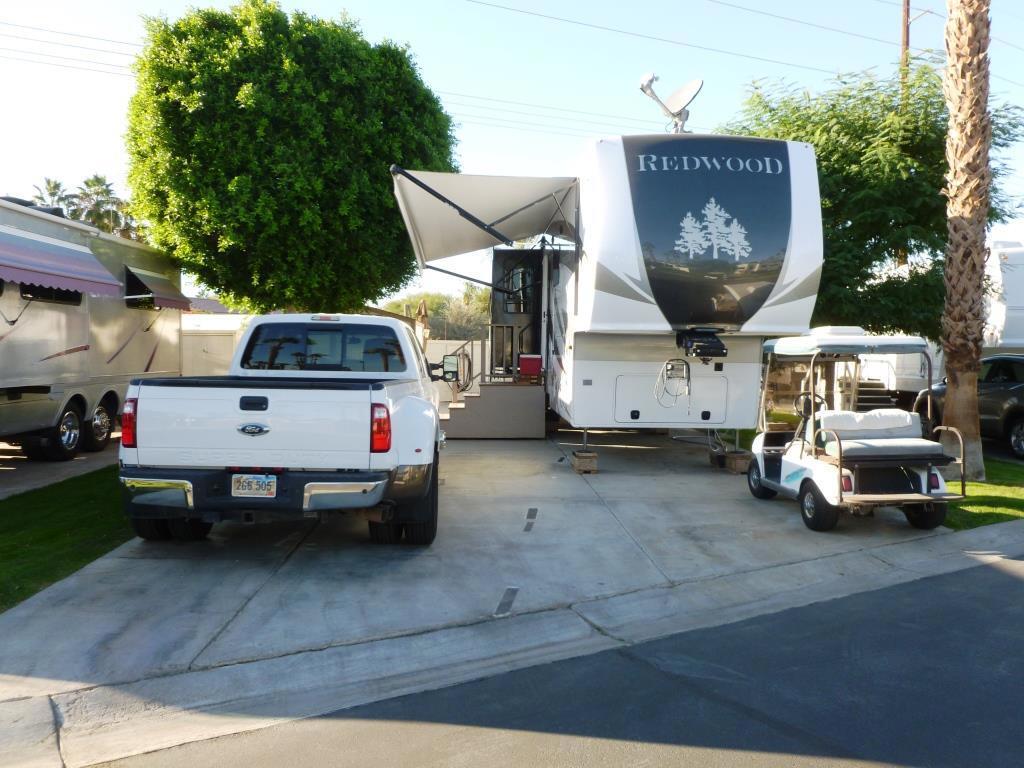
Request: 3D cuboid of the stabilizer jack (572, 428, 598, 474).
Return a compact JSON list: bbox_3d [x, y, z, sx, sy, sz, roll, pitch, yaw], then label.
[{"bbox_3d":[0.970,0.885,11.000,0.330,0.590,0.320,1,2,-3],"label":"stabilizer jack"}]

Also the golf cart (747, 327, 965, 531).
[{"bbox_3d":[3.290,0.420,8.300,1.200,1.820,2.600,1,2,-4],"label":"golf cart"}]

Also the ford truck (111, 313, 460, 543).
[{"bbox_3d":[-1.890,0.245,8.870,2.480,1.980,6.650,1,2,-2],"label":"ford truck"}]

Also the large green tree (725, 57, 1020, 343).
[{"bbox_3d":[6.750,-2.450,15.500,5.600,7.000,5.600,1,2,-3],"label":"large green tree"}]

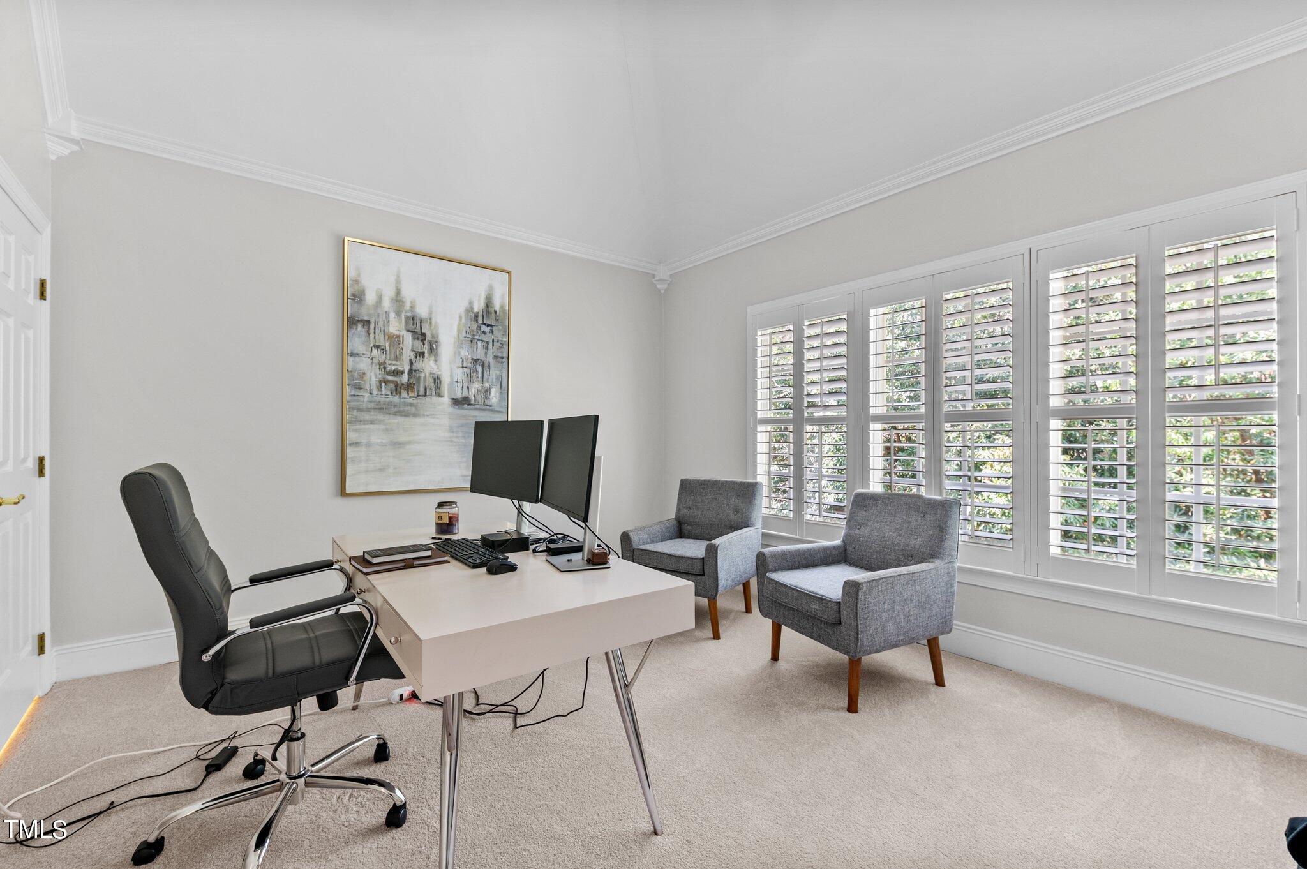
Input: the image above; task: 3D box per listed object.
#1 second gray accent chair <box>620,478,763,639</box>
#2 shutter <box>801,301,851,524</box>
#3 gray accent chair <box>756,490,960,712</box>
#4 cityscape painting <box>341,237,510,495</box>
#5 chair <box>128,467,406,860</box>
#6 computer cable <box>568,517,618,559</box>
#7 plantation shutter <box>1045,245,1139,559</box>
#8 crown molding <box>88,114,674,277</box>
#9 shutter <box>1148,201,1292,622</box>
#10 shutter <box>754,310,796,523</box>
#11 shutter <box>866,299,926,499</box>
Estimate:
[{"bbox_3d":[0.258,0.739,3.536,0.660,0.840,0.720,0,0,30],"label":"second gray accent chair"},{"bbox_3d":[1.095,-0.101,3.466,0.070,1.460,0.360,0,0,-39],"label":"shutter"},{"bbox_3d":[1.010,0.735,2.693,0.720,0.840,0.660,0,0,-30],"label":"gray accent chair"},{"bbox_3d":[-1.422,-0.401,3.552,1.040,1.540,0.045,0,0,-37],"label":"cityscape painting"},{"bbox_3d":[-1.090,0.612,1.596,0.640,1.070,0.660,0,0,-37],"label":"chair"},{"bbox_3d":[-0.185,0.319,1.675,0.160,0.150,0.070,0,0,-30],"label":"computer cable"},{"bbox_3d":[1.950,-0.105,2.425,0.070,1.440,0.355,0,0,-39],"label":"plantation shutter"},{"bbox_3d":[-1.325,-1.433,3.605,3.550,0.100,0.070,0,0,-37],"label":"crown molding"},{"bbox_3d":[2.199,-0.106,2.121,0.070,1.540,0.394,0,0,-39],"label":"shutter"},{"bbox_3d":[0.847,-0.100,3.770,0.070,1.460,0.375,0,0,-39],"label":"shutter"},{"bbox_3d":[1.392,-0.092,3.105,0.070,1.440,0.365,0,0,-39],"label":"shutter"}]

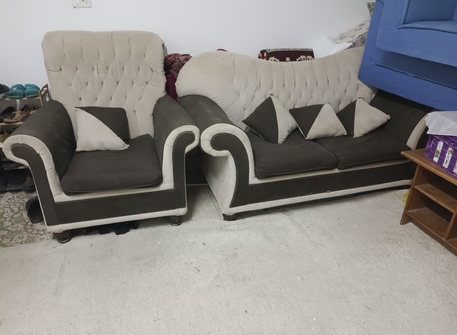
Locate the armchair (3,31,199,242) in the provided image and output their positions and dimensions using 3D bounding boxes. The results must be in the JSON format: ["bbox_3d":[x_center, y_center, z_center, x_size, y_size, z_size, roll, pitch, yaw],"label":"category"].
[{"bbox_3d":[-0.753,-0.276,2.174,1.010,1.110,0.920,-6,24,-13],"label":"armchair"}]

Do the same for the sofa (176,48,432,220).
[{"bbox_3d":[0.605,-0.357,2.518,1.860,0.990,0.920,-7,24,-16],"label":"sofa"}]

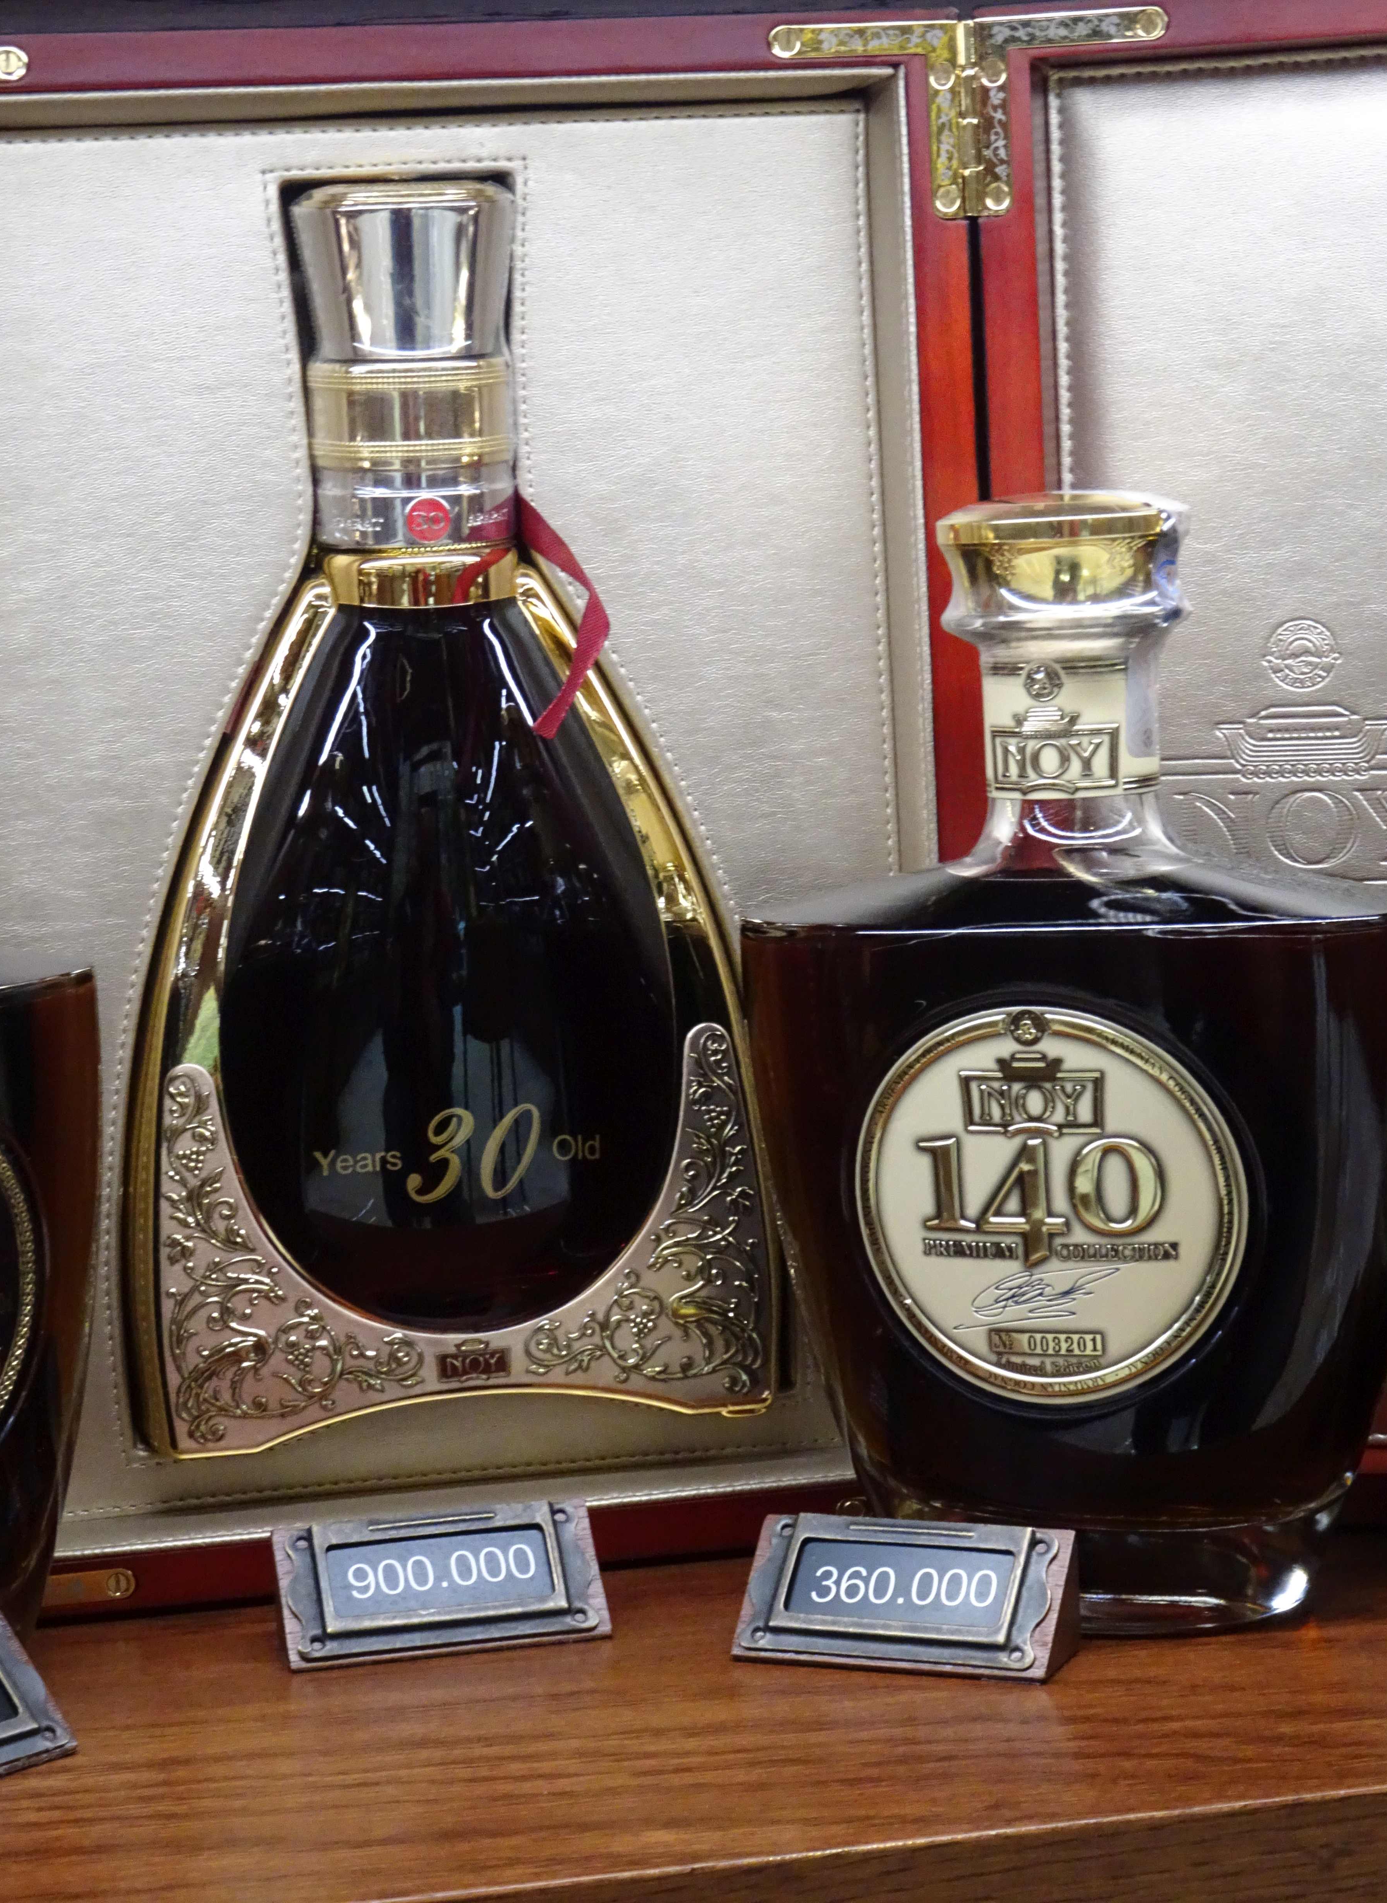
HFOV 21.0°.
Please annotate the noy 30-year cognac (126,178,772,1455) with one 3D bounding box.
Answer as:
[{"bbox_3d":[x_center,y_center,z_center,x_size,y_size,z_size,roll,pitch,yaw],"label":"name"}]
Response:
[{"bbox_3d":[-0.065,-0.035,0.905,0.154,0.298,0.068,-4,7,-11],"label":"noy 30-year cognac"}]

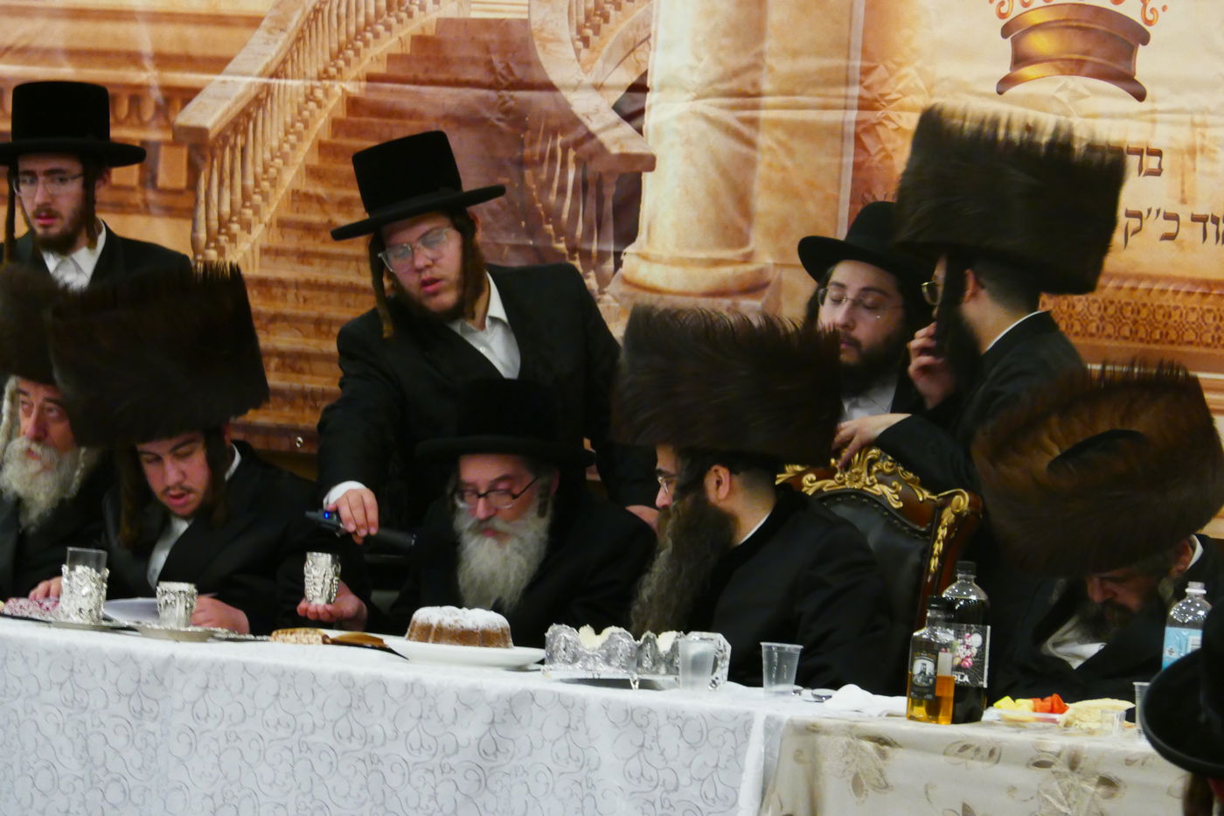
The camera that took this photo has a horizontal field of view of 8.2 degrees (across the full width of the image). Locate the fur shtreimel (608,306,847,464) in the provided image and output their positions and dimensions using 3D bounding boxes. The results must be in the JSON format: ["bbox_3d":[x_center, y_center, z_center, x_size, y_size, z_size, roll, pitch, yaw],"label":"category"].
[{"bbox_3d":[0.212,-0.041,15.650,0.390,0.245,0.380,7,2,0],"label":"fur shtreimel"}]

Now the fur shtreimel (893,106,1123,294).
[{"bbox_3d":[0.757,-0.396,16.150,0.395,0.265,0.385,13,2,18],"label":"fur shtreimel"}]

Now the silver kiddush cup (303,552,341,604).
[{"bbox_3d":[-0.542,0.318,15.900,0.068,0.094,0.068,3,2,0],"label":"silver kiddush cup"}]

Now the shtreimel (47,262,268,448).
[{"bbox_3d":[-0.865,-0.100,16.200,0.380,0.225,0.390,-11,15,3],"label":"shtreimel"}]

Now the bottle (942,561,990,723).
[{"bbox_3d":[0.618,0.408,14.893,0.083,0.280,0.083,4,1,0],"label":"bottle"}]

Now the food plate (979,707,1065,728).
[{"bbox_3d":[0.715,0.527,14.550,0.180,0.025,0.180,4,1,0],"label":"food plate"}]

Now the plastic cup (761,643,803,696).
[{"bbox_3d":[0.292,0.454,14.750,0.073,0.088,0.073,4,1,0],"label":"plastic cup"}]

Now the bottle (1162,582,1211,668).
[{"bbox_3d":[0.996,0.437,14.600,0.088,0.265,0.088,3,2,0],"label":"bottle"}]

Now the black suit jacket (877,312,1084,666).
[{"bbox_3d":[0.701,0.222,16.150,0.410,0.820,0.480,4,2,18],"label":"black suit jacket"}]

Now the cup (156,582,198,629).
[{"bbox_3d":[-0.818,0.371,16.000,0.076,0.087,0.076,3,2,0],"label":"cup"}]

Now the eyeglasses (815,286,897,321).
[{"bbox_3d":[0.462,-0.192,15.650,0.140,0.045,0.140,10,0,27],"label":"eyeglasses"}]

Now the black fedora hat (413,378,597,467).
[{"bbox_3d":[-0.200,0.025,15.800,0.320,0.155,0.350,3,5,0],"label":"black fedora hat"}]

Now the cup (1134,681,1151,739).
[{"bbox_3d":[0.929,0.520,14.600,0.073,0.096,0.073,3,2,0],"label":"cup"}]

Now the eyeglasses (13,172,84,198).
[{"bbox_3d":[-1.092,-0.440,16.813,0.135,0.042,0.140,2,2,25],"label":"eyeglasses"}]

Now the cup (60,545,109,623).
[{"bbox_3d":[-0.998,0.335,16.073,0.077,0.140,0.077,4,1,0],"label":"cup"}]

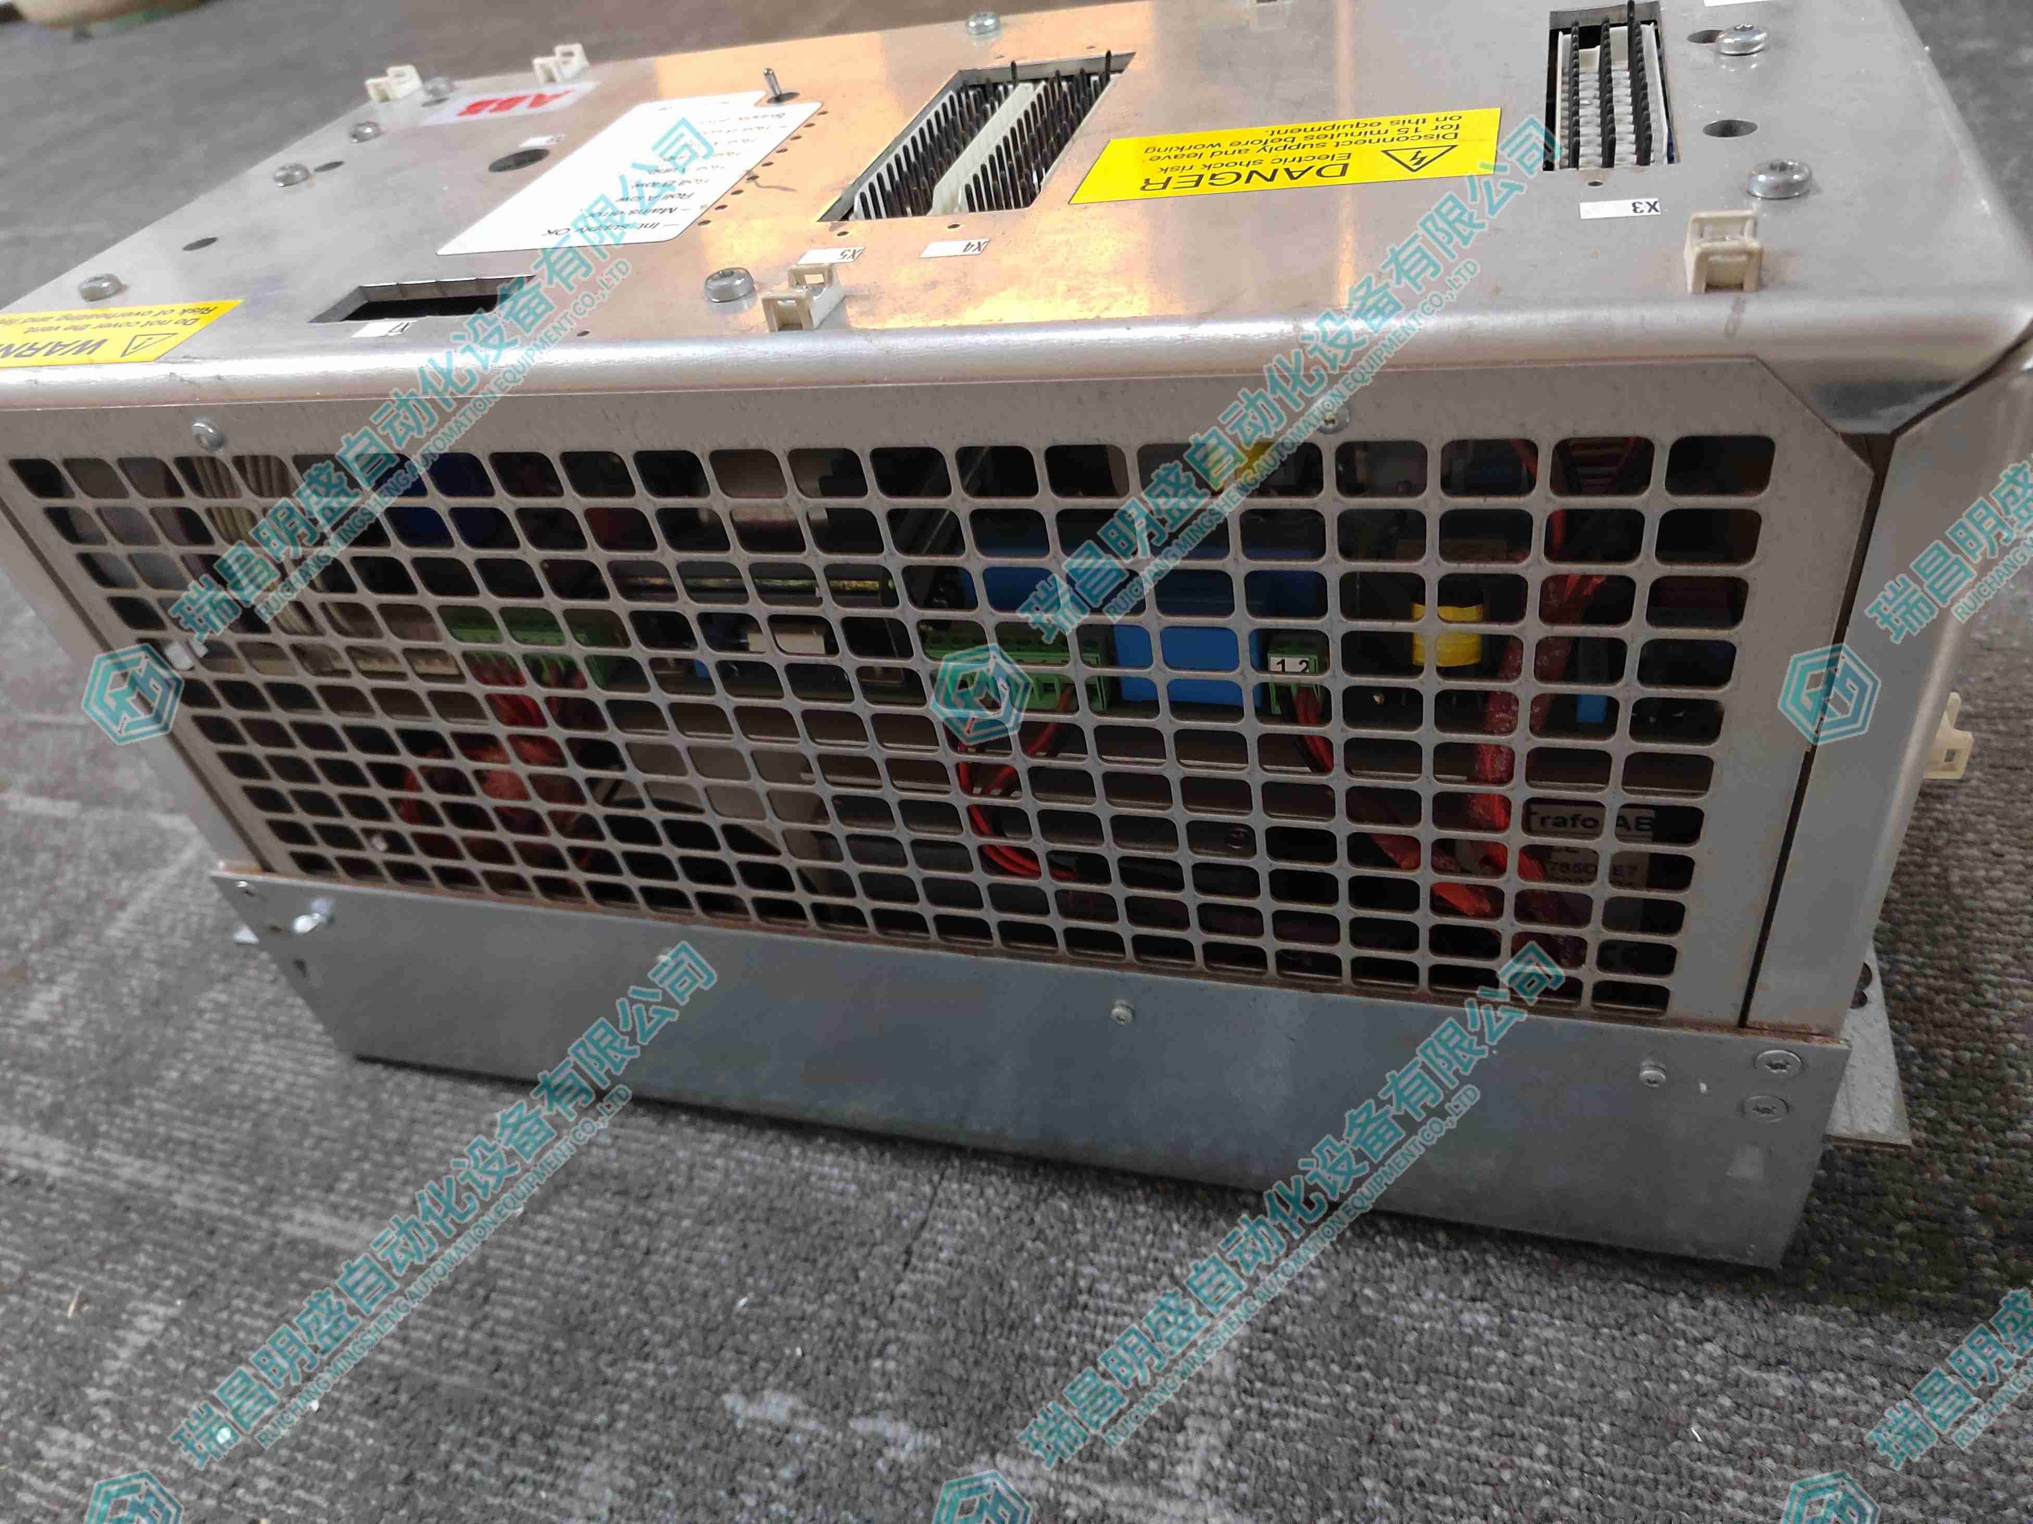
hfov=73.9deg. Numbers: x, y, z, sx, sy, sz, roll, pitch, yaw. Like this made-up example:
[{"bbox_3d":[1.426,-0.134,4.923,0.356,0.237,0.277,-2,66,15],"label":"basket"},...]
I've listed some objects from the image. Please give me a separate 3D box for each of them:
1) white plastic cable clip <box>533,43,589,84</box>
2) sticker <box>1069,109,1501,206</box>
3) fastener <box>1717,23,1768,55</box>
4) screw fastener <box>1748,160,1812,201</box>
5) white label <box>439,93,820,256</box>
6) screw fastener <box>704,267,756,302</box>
[{"bbox_3d":[-0.125,-0.192,0.371,0.008,0.006,0.013,4,43,18],"label":"white plastic cable clip"},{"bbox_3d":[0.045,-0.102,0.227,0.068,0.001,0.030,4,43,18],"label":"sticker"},{"bbox_3d":[0.124,-0.123,0.230,0.008,0.003,0.008,4,43,18],"label":"fastener"},{"bbox_3d":[0.104,-0.080,0.184,0.008,0.003,0.008,4,43,18],"label":"screw fastener"},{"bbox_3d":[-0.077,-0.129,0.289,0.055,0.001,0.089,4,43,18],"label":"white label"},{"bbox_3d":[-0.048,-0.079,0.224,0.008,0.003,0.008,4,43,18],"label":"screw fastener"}]

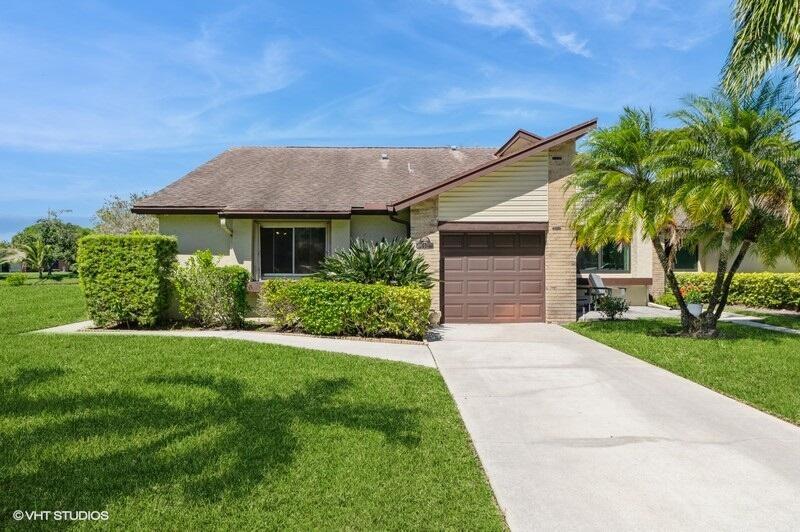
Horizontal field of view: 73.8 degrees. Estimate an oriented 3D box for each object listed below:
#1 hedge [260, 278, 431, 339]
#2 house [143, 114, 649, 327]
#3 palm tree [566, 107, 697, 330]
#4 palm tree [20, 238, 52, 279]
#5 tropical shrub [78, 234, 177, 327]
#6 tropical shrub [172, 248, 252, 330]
[{"bbox_3d":[-1.150,0.820,11.000,3.450,1.150,1.250,0,0,5],"label":"hedge"},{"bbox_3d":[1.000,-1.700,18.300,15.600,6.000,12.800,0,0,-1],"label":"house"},{"bbox_3d":[4.650,-0.950,10.750,2.650,4.500,2.600,0,0,0],"label":"palm tree"},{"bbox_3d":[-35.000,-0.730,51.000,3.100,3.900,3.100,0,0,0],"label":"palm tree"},{"bbox_3d":[-6.200,0.330,12.250,1.800,2.000,1.150,0,0,-1],"label":"tropical shrub"},{"bbox_3d":[-4.250,0.500,12.100,1.400,1.700,1.200,0,0,-1],"label":"tropical shrub"}]

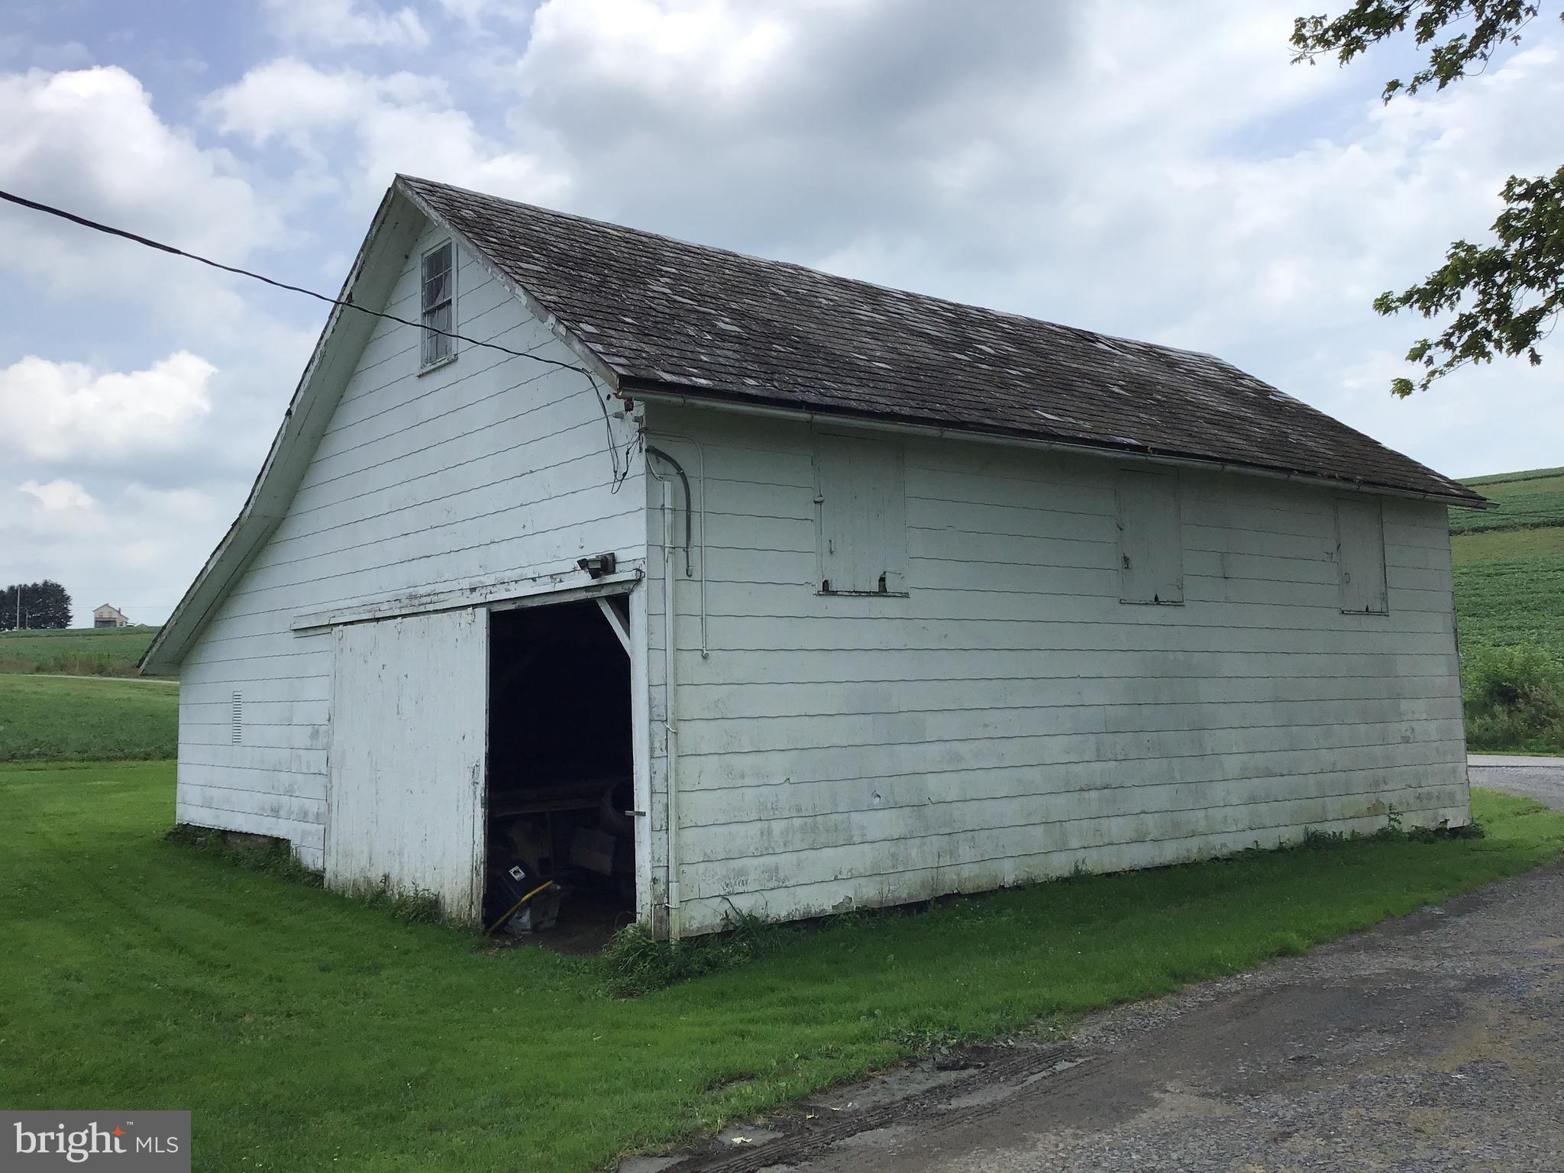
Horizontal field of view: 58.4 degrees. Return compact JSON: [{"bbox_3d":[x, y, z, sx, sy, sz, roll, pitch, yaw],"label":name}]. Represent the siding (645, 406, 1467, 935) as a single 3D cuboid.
[{"bbox_3d":[3.857,0.799,14.431,12.290,4.120,0.200,2,-6,-37],"label":"siding"}]

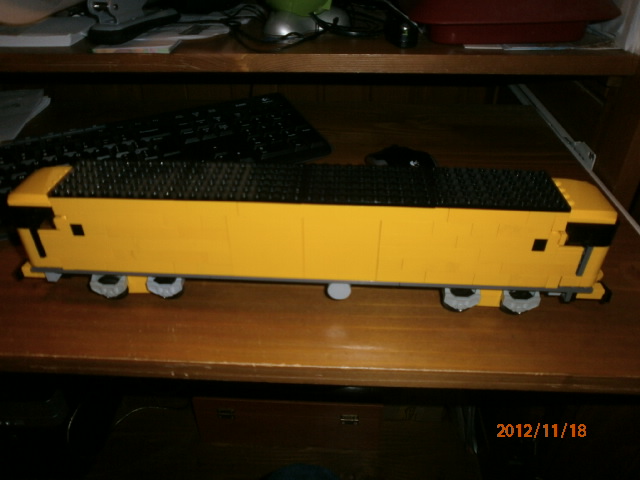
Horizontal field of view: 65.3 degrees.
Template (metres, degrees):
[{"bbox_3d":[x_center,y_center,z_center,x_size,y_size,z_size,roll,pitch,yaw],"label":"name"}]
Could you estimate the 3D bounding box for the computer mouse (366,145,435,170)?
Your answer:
[{"bbox_3d":[0.082,-0.067,0.484,0.063,0.037,0.100,-8,36,-10],"label":"computer mouse"}]

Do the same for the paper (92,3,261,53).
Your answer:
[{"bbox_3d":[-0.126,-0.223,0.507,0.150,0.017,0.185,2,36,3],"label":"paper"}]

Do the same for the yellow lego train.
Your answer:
[{"bbox_3d":[-0.008,-0.003,0.348,0.416,0.091,0.051,2,36,3],"label":"yellow lego train"}]

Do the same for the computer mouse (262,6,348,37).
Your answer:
[{"bbox_3d":[-0.013,-0.233,0.508,0.092,0.031,0.058,-8,36,-10],"label":"computer mouse"}]

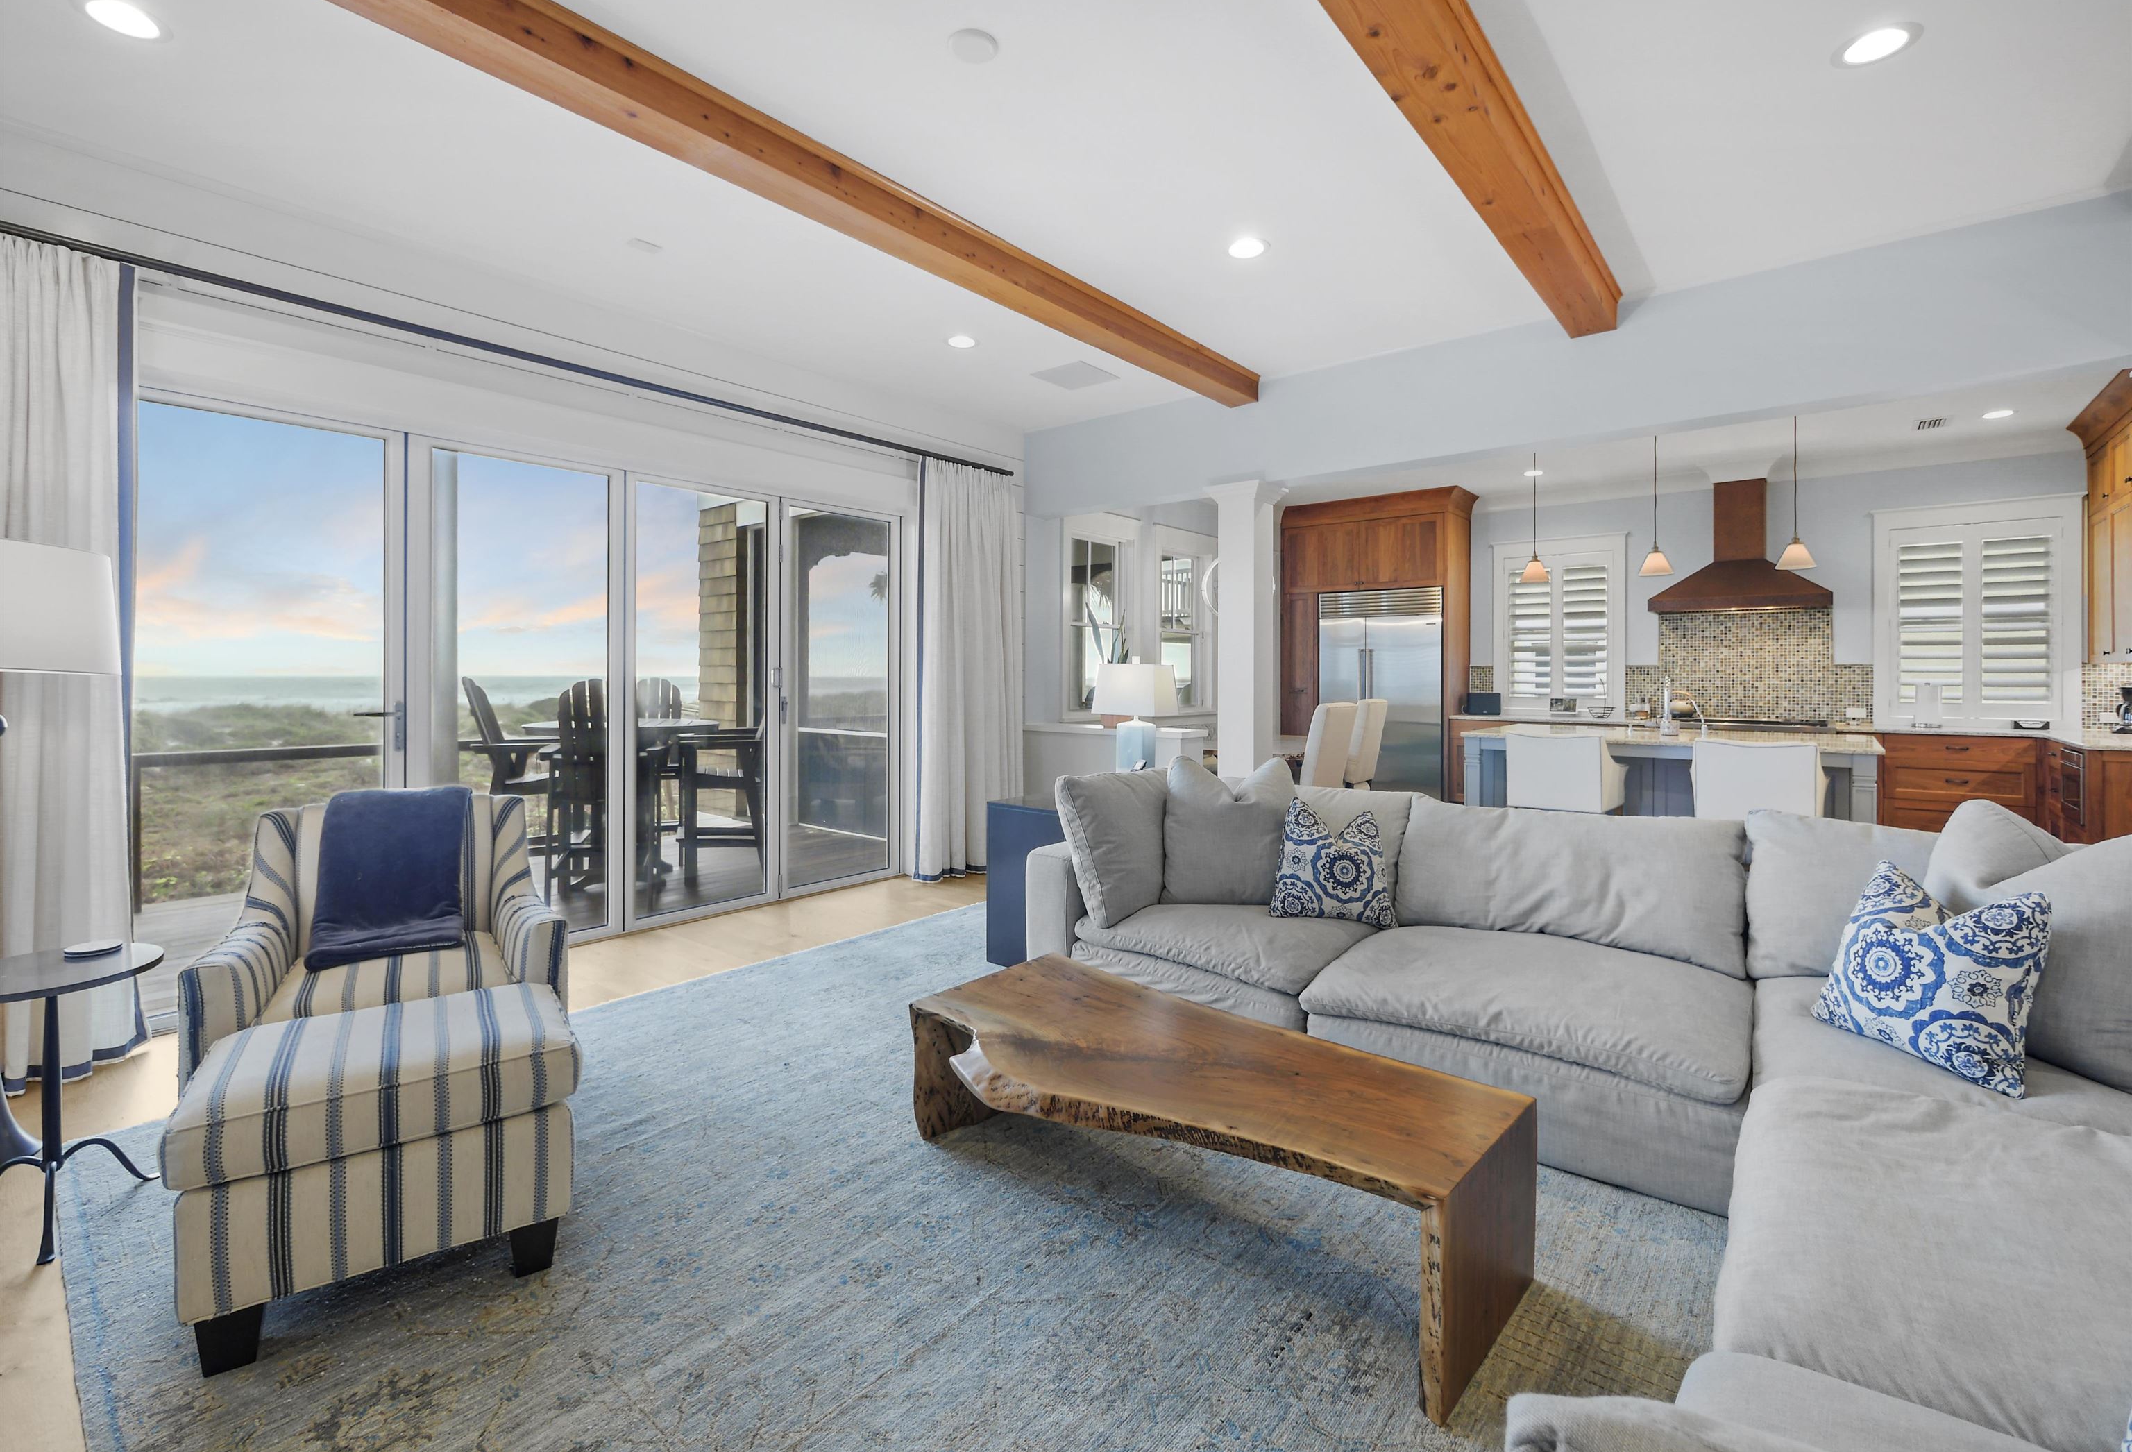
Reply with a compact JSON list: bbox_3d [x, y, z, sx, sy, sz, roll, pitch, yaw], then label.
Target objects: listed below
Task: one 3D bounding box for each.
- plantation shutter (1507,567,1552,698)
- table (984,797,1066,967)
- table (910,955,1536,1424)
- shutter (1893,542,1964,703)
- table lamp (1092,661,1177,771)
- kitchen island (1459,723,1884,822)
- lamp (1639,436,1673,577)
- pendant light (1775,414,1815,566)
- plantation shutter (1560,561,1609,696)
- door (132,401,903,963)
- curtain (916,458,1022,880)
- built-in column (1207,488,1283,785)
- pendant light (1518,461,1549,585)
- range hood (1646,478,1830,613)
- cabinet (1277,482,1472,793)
[{"bbox_3d":[4.426,-0.887,8.242,0.394,1.250,0.060,1,2,39],"label":"plantation shutter"},{"bbox_3d":[0.093,0.735,4.198,0.582,0.757,0.736,1,2,39],"label":"table"},{"bbox_3d":[0.286,0.975,2.107,1.423,0.388,0.574,1,2,41],"label":"table"},{"bbox_3d":[6.588,-0.778,6.577,0.396,1.239,0.060,1,2,39],"label":"shutter"},{"bbox_3d":[0.343,0.006,4.316,0.387,0.690,0.209,1,2,39],"label":"table lamp"},{"bbox_3d":[4.178,0.536,6.024,2.209,0.941,1.491,1,2,38],"label":"kitchen island"},{"bbox_3d":[4.183,-1.548,6.105,0.245,0.989,0.245,1,2,38],"label":"lamp"},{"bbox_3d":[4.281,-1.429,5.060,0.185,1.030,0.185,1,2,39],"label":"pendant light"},{"bbox_3d":[4.878,-0.906,8.107,0.432,1.257,0.060,1,2,38],"label":"plantation shutter"},{"bbox_3d":[-2.240,-0.115,4.346,0.120,2.310,3.483,1,2,41],"label":"door"},{"bbox_3d":[-0.649,-0.398,6.086,0.175,2.802,0.979,1,2,40],"label":"curtain"},{"bbox_3d":[1.169,-0.276,5.583,0.370,2.489,0.370,1,2,40],"label":"built-in column"},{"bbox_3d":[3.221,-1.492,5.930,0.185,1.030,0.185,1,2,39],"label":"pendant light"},{"bbox_3d":[5.652,-1.511,7.247,1.215,1.082,0.606,1,2,38],"label":"range hood"},{"bbox_3d":[3.181,-0.726,8.897,1.757,3.131,0.875,1,2,38],"label":"cabinet"}]

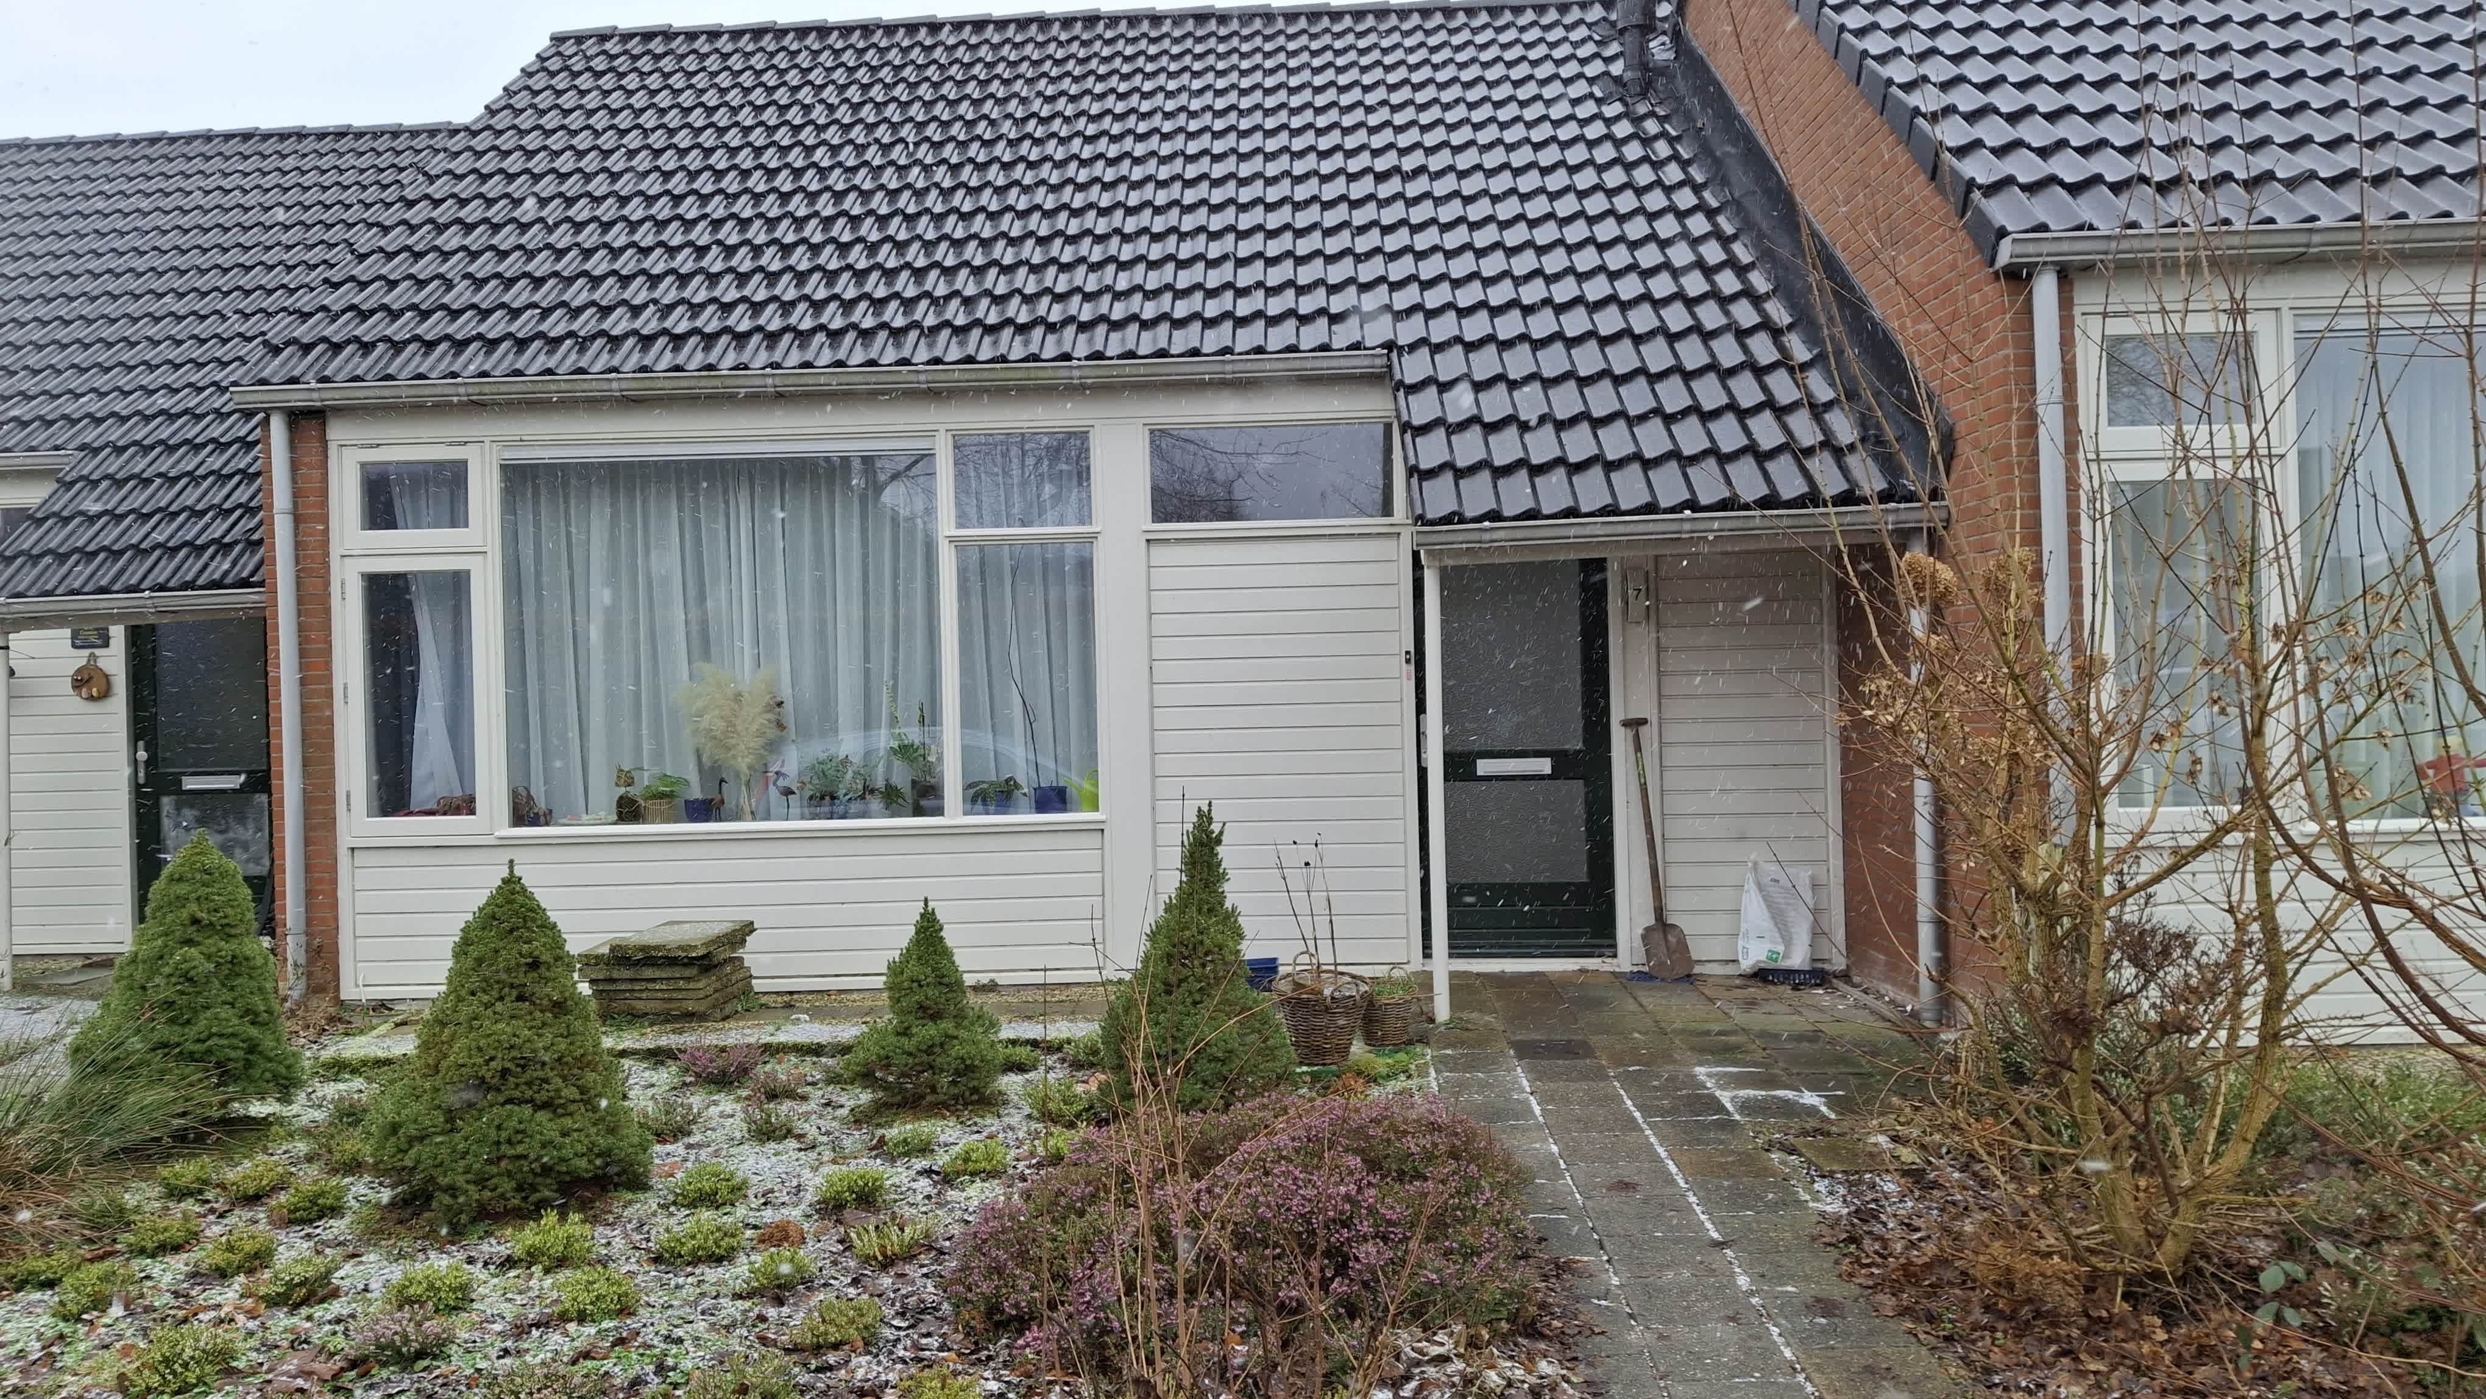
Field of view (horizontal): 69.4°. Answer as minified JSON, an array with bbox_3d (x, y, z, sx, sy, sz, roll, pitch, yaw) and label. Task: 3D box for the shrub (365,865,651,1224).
[{"bbox_3d":[-2.325,1.025,5.649,0.841,1.005,0.841,-1,1,3],"label":"shrub"}]

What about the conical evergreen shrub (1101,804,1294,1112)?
[{"bbox_3d":[-0.176,0.893,6.484,0.701,1.037,0.701,-1,1,3],"label":"conical evergreen shrub"}]

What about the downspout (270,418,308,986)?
[{"bbox_3d":[-4.408,0.039,8.296,0.082,2.721,0.082,-1,1,3],"label":"downspout"}]

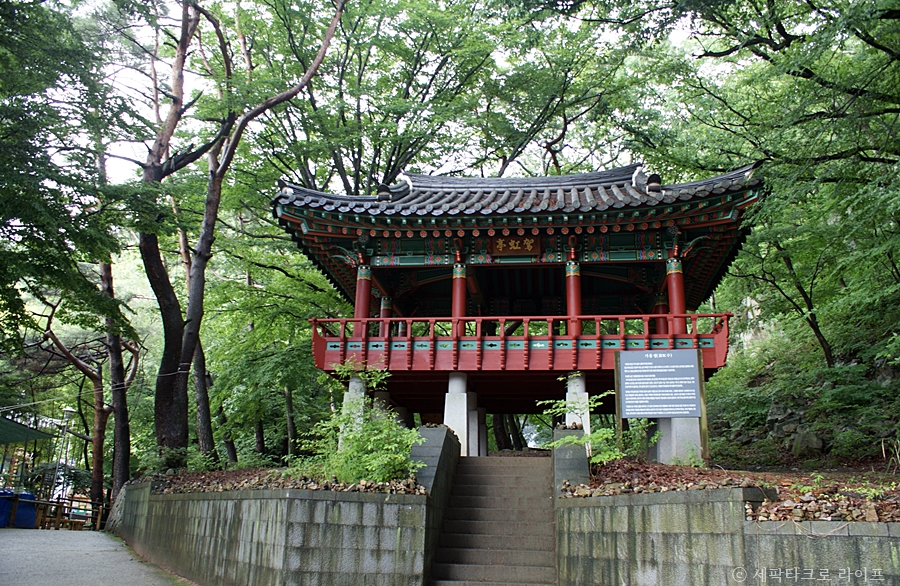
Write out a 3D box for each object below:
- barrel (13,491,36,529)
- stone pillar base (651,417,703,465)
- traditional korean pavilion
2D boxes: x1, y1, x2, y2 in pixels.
[{"bbox_3d":[-10.672,5.445,16.907,0.590,0.870,0.590,-1,-20,8],"label":"barrel"},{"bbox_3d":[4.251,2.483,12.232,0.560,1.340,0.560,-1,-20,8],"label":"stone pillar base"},{"bbox_3d":[1.593,0.374,15.489,9.126,7.376,6.858,-1,-20,8],"label":"traditional korean pavilion"}]

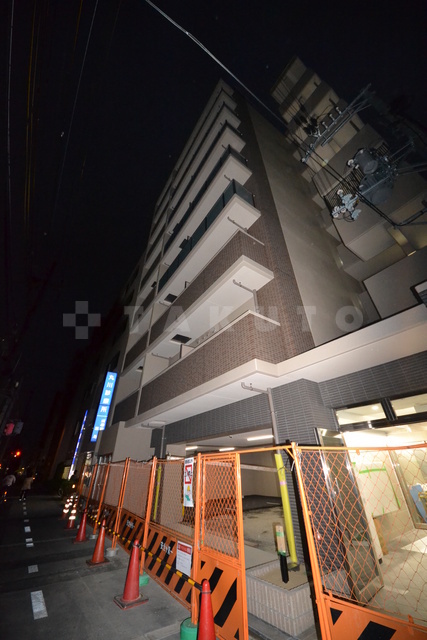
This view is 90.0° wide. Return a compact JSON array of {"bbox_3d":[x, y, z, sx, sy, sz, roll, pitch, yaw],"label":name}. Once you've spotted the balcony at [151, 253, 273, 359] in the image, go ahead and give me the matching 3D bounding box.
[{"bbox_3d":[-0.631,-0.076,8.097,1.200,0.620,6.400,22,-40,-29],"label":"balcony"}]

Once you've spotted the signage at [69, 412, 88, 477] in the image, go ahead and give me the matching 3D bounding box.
[{"bbox_3d":[-9.962,8.999,15.863,0.200,4.300,0.900,22,-40,-30],"label":"signage"}]

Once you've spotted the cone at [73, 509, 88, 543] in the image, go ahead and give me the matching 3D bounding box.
[{"bbox_3d":[-3.881,6.187,6.438,0.370,0.700,0.370,22,-40,-30],"label":"cone"}]

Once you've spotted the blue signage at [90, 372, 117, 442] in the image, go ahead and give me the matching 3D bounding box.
[{"bbox_3d":[-6.601,5.157,12.952,0.600,3.800,0.250,22,-40,-30],"label":"blue signage"}]

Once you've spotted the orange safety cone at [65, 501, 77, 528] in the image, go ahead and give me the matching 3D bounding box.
[{"bbox_3d":[-4.671,6.433,7.118,0.370,0.700,0.370,22,-40,-29],"label":"orange safety cone"}]

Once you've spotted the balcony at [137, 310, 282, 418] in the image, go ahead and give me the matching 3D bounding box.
[{"bbox_3d":[-0.580,2.018,6.625,1.200,1.360,6.400,22,-40,-29],"label":"balcony"}]

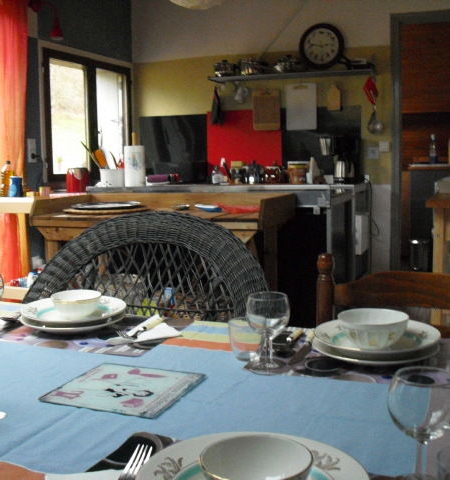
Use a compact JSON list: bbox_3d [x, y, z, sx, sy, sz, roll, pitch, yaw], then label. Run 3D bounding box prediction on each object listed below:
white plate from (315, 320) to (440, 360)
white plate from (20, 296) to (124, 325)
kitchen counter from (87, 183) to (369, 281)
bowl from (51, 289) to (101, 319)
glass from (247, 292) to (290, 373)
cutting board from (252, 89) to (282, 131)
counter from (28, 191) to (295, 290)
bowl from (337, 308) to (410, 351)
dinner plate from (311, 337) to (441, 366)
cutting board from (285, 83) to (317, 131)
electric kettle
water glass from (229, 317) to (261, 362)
[{"bbox_3d":[0.288,0.196,1.261,0.233,0.035,0.233,-1,7,0],"label":"white plate"},{"bbox_3d":[-0.336,0.172,1.497,0.232,0.035,0.232,-1,7,0],"label":"white plate"},{"bbox_3d":[0.035,0.039,4.995,1.950,0.915,0.700,2,8,20],"label":"kitchen counter"},{"bbox_3d":[-0.331,0.153,1.495,0.112,0.053,0.112,-1,7,0],"label":"bowl"},{"bbox_3d":[0.075,0.165,1.180,0.078,0.132,0.078,-1,7,0],"label":"glass"},{"bbox_3d":[0.303,-0.938,4.800,0.203,0.297,0.018,2,8,20],"label":"cutting board"},{"bbox_3d":[-0.379,0.153,4.318,1.520,0.873,0.770,2,8,20],"label":"counter"},{"bbox_3d":[0.278,0.171,1.250,0.131,0.058,0.131,-1,7,0],"label":"bowl"},{"bbox_3d":[0.283,0.209,1.253,0.235,0.023,0.235,-1,7,0],"label":"dinner plate"},{"bbox_3d":[0.579,-1.003,5.014,0.228,0.342,0.014,2,8,20],"label":"cutting board"},{"bbox_3d":[0.834,-0.492,4.647,0.145,0.175,0.130,2,8,20],"label":"electric kettle"},{"bbox_3d":[0.039,0.187,1.243,0.066,0.075,0.066,-1,7,0],"label":"water glass"}]

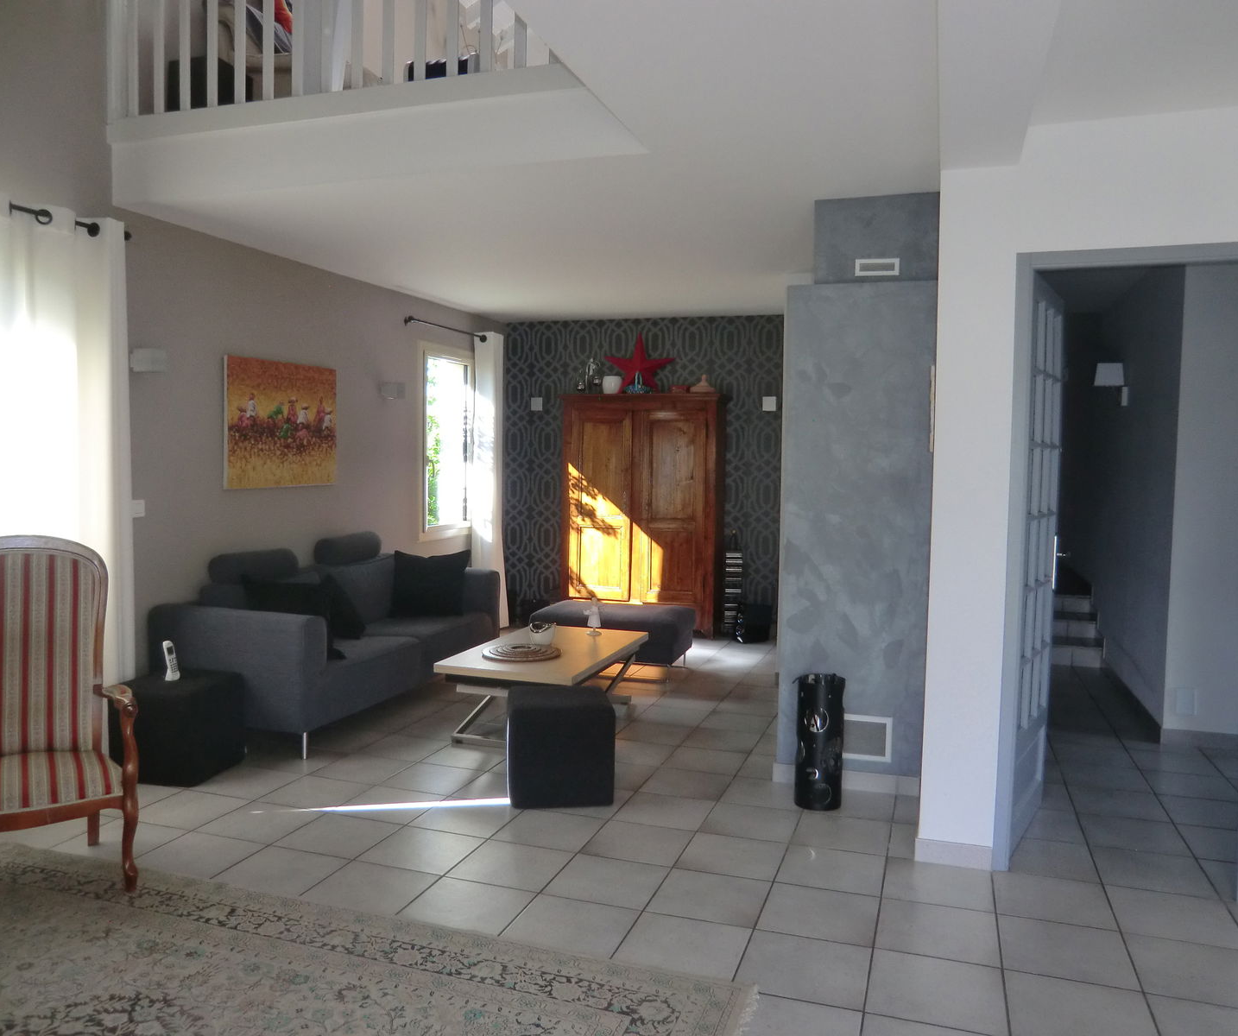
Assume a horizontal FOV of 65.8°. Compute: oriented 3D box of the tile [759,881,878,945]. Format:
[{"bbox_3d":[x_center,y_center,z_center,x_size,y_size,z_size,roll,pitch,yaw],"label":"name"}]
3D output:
[{"bbox_3d":[0.619,1.218,2.947,0.338,0.010,0.338,2,3,18],"label":"tile"}]

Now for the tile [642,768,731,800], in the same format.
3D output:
[{"bbox_3d":[0.291,1.138,4.098,0.337,0.010,0.337,2,3,18],"label":"tile"}]

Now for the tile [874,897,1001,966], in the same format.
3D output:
[{"bbox_3d":[0.945,1.229,2.839,0.338,0.010,0.338,2,3,18],"label":"tile"}]

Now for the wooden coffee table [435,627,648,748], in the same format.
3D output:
[{"bbox_3d":[-0.350,0.877,4.969,0.710,0.405,1.220,2,3,18],"label":"wooden coffee table"}]

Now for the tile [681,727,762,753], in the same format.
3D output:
[{"bbox_3d":[0.517,1.112,4.777,0.337,0.010,0.337,2,3,18],"label":"tile"}]

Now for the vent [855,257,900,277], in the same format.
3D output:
[{"bbox_3d":[1.127,-1.094,4.167,0.186,0.073,0.020,2,3,18],"label":"vent"}]

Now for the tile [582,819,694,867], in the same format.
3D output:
[{"bbox_3d":[0.077,1.178,3.472,0.337,0.010,0.337,2,3,18],"label":"tile"}]

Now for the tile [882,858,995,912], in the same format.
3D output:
[{"bbox_3d":[1.044,1.200,3.135,0.337,0.010,0.337,2,3,18],"label":"tile"}]

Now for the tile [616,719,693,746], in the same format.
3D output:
[{"bbox_3d":[0.185,1.096,4.852,0.337,0.010,0.337,2,3,18],"label":"tile"}]

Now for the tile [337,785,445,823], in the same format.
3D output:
[{"bbox_3d":[-0.896,1.133,3.777,0.337,0.010,0.337,2,3,18],"label":"tile"}]

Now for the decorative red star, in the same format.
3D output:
[{"bbox_3d":[0.182,-1.282,8.107,0.620,0.565,0.070,2,3,18],"label":"decorative red star"}]

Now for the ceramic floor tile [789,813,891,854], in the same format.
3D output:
[{"bbox_3d":[0.837,1.182,3.587,0.337,0.010,0.337,2,3,18],"label":"ceramic floor tile"}]

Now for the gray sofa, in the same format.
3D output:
[{"bbox_3d":[-1.511,0.576,5.368,0.904,0.910,1.968,2,3,18],"label":"gray sofa"}]

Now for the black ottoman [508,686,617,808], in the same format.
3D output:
[{"bbox_3d":[-0.242,0.932,3.972,0.400,0.400,0.400,0,3,-7],"label":"black ottoman"}]

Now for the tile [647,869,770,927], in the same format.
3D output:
[{"bbox_3d":[0.288,1.195,3.021,0.337,0.010,0.337,2,3,18],"label":"tile"}]

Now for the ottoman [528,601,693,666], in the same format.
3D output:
[{"bbox_3d":[-0.031,0.813,6.390,0.930,0.385,0.660,2,3,18],"label":"ottoman"}]

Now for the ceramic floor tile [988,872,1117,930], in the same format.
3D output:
[{"bbox_3d":[1.380,1.224,3.057,0.338,0.010,0.338,2,3,18],"label":"ceramic floor tile"}]

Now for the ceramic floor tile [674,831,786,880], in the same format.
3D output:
[{"bbox_3d":[0.402,1.188,3.366,0.337,0.010,0.337,2,3,18],"label":"ceramic floor tile"}]

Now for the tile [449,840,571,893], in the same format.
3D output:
[{"bbox_3d":[-0.360,1.184,3.260,0.337,0.010,0.337,2,3,18],"label":"tile"}]

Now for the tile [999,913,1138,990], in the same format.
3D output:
[{"bbox_3d":[1.271,1.239,2.731,0.338,0.010,0.338,2,3,18],"label":"tile"}]

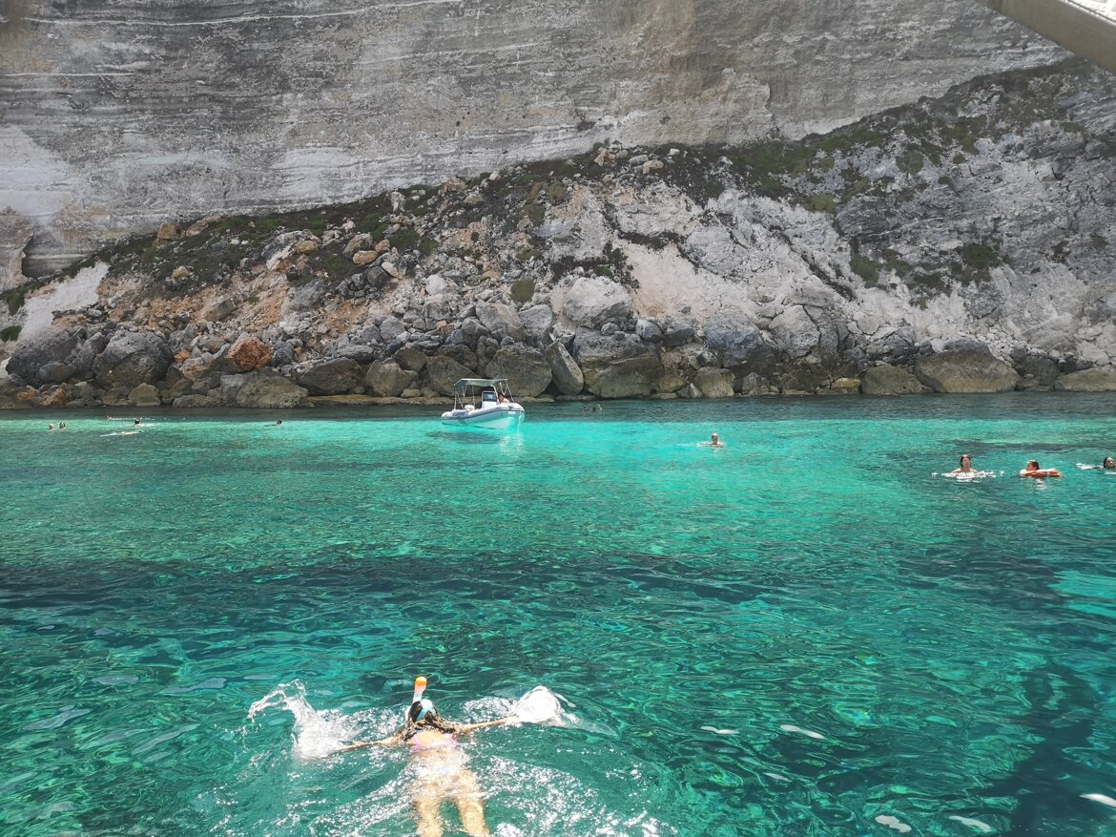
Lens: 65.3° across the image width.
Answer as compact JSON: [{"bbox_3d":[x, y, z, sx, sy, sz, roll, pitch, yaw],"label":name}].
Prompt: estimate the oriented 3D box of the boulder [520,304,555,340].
[{"bbox_3d":[-1.449,-6.808,61.500,2.561,2.561,2.305,0,3,-1],"label":"boulder"}]

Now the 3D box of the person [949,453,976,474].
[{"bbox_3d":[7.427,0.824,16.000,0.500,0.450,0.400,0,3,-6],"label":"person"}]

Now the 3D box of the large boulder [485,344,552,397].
[{"bbox_3d":[-2.593,-3.124,57.000,4.373,3.498,3.498,0,3,-3],"label":"large boulder"}]

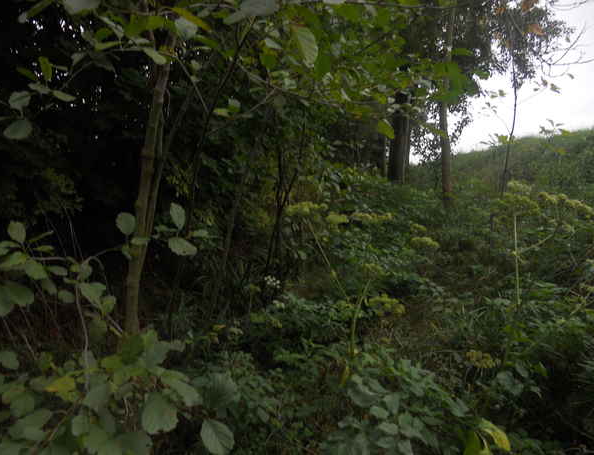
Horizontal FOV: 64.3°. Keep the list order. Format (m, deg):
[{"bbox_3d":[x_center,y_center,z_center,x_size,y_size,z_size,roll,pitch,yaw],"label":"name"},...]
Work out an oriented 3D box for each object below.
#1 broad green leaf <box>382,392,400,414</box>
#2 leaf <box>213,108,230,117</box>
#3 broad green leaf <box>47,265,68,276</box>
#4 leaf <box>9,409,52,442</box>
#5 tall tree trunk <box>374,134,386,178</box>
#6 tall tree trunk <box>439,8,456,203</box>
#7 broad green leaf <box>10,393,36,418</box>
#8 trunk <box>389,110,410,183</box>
[{"bbox_3d":[0.380,0.707,1.900,0.070,0.080,0.040,1,4,12],"label":"broad green leaf"},{"bbox_3d":[-0.319,-0.486,2.000,0.074,0.030,0.050,-1,4,-9],"label":"leaf"},{"bbox_3d":[-0.709,0.127,1.400,0.063,0.032,0.040,-2,4,-27],"label":"broad green leaf"},{"bbox_3d":[-0.535,0.398,0.950,0.086,0.061,0.050,-2,5,-30],"label":"leaf"},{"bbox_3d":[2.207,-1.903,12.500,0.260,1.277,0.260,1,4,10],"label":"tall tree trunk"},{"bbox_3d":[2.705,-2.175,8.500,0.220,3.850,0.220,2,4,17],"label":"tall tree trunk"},{"bbox_3d":[-0.607,0.395,1.050,0.056,0.052,0.040,-2,5,-31],"label":"broad green leaf"},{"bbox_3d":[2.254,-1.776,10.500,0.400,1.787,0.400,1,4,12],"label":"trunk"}]

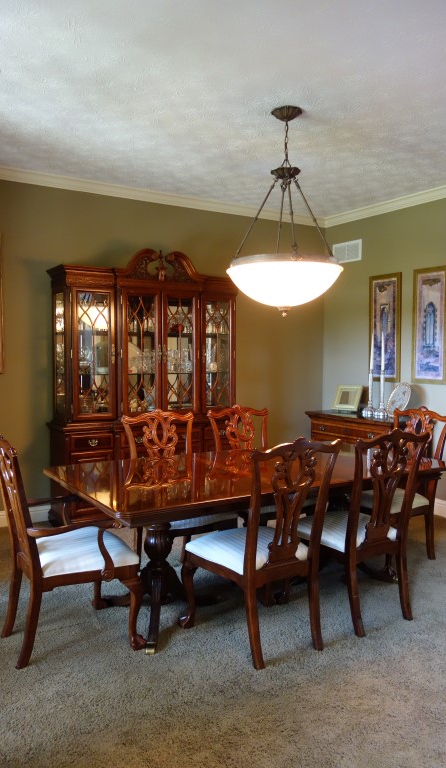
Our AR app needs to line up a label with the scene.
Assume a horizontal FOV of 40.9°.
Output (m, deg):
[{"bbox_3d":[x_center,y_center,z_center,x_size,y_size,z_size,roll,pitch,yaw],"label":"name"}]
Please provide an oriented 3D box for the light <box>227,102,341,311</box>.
[{"bbox_3d":[0.363,-0.978,3.444,0.675,1.176,0.675,0,3,0],"label":"light"}]

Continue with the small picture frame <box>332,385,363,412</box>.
[{"bbox_3d":[1.219,0.140,5.795,0.280,0.253,0.039,3,-19,45],"label":"small picture frame"}]

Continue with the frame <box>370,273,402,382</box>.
[{"bbox_3d":[1.495,-0.518,5.572,0.033,0.993,0.393,-2,4,-32],"label":"frame"}]

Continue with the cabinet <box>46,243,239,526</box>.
[{"bbox_3d":[-0.625,0.017,5.027,1.544,2.202,0.478,-2,4,-32],"label":"cabinet"}]

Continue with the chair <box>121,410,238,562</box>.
[{"bbox_3d":[-0.255,0.684,3.607,0.533,1.022,0.609,-2,4,-32],"label":"chair"}]

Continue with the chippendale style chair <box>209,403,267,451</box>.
[{"bbox_3d":[0.258,0.669,3.935,0.533,1.022,0.609,-2,4,-32],"label":"chippendale style chair"}]

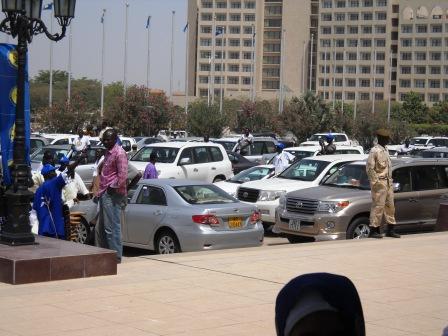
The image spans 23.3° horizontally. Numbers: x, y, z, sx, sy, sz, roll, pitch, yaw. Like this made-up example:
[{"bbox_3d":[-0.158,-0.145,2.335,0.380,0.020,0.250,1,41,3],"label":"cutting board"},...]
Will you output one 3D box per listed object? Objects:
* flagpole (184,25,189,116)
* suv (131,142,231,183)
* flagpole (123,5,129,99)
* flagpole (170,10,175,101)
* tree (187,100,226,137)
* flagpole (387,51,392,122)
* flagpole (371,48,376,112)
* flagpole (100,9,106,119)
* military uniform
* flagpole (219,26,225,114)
[{"bbox_3d":[-3.737,-8.796,108.912,0.180,11.500,0.180,1,3,0],"label":"flagpole"},{"bbox_3d":[-1.601,0.140,32.703,1.970,1.900,4.950,3,3,28],"label":"suv"},{"bbox_3d":[-8.567,-8.011,94.279,0.180,12.272,0.180,2,3,0],"label":"flagpole"},{"bbox_3d":[-4.613,-8.215,97.550,0.180,11.500,0.180,1,3,0],"label":"flagpole"},{"bbox_3d":[-1.335,-3.347,86.907,3.201,4.092,3.200,2,3,0],"label":"tree"},{"bbox_3d":[22.097,-10.058,144.629,0.180,11.500,0.180,1,3,0],"label":"flagpole"},{"bbox_3d":[20.474,-10.289,148.229,0.180,11.500,0.180,1,3,0],"label":"flagpole"},{"bbox_3d":[-11.079,-8.291,99.277,0.180,12.215,0.180,2,3,0],"label":"flagpole"},{"bbox_3d":[2.699,0.314,18.438,0.340,1.460,0.520,4,3,41],"label":"military uniform"},{"bbox_3d":[-0.193,-8.997,114.329,0.180,11.500,0.180,1,3,0],"label":"flagpole"}]

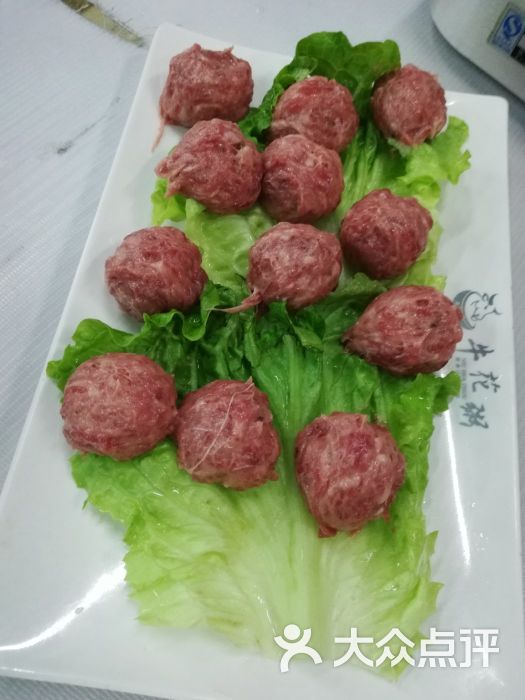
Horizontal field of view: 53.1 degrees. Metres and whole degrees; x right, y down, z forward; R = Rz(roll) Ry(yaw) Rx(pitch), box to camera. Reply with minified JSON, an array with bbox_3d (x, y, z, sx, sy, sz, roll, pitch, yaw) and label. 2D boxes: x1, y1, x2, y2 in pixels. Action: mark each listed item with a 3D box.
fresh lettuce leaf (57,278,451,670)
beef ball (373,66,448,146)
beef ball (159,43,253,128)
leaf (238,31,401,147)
[{"bbox_3d":[0.001,0.047,0.225,0.173,0.032,0.160,-2,69,-6],"label":"fresh lettuce leaf"},{"bbox_3d":[0.081,-0.135,0.291,0.040,0.039,0.040,2,69,-5],"label":"beef ball"},{"bbox_3d":[-0.030,-0.141,0.282,0.043,0.040,0.042,2,69,-5],"label":"beef ball"},{"bbox_3d":[0.032,-0.137,0.292,0.084,0.032,0.070,10,69,-2],"label":"leaf"}]

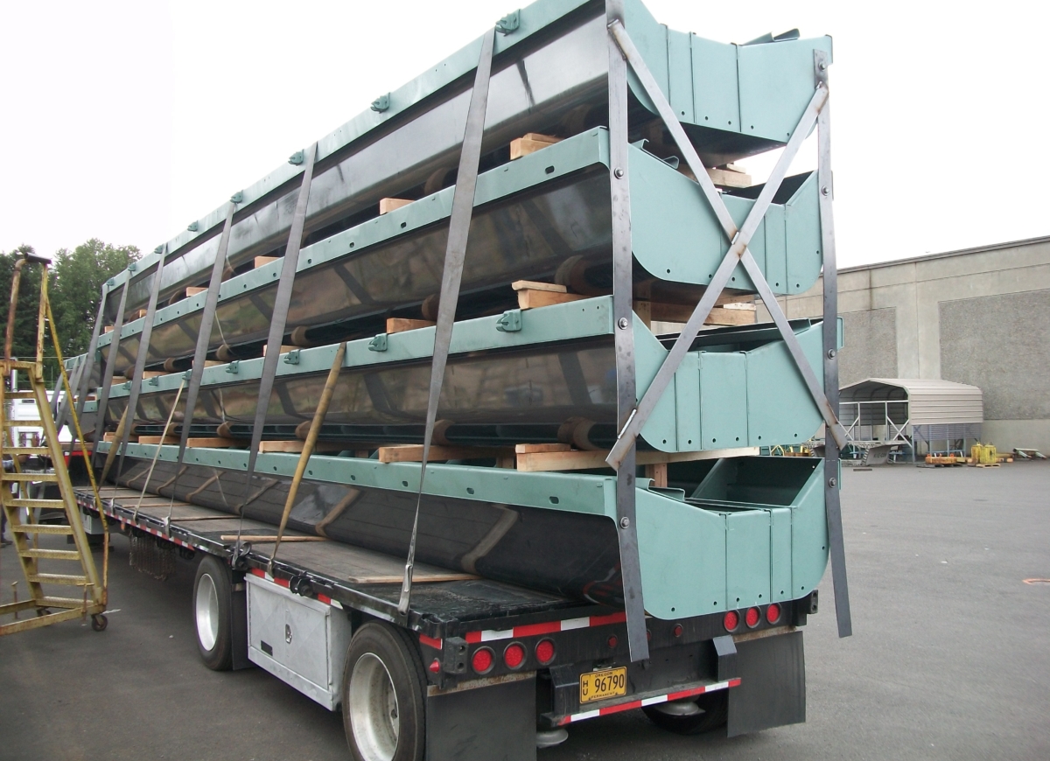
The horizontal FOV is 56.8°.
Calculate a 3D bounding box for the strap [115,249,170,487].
[{"bbox_3d":[-4.387,-0.115,11.069,0.070,2.895,0.100,12,-7,-33],"label":"strap"}]

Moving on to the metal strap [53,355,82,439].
[{"bbox_3d":[-7.444,0.320,15.746,0.070,1.494,0.100,20,-17,-30],"label":"metal strap"}]

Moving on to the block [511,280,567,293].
[{"bbox_3d":[0.076,-0.455,4.761,0.260,0.039,0.089,2,-3,-33],"label":"block"}]

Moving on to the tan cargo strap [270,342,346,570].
[{"bbox_3d":[-1.469,0.481,6.564,0.060,1.576,0.090,22,-12,-31],"label":"tan cargo strap"}]

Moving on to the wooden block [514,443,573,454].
[{"bbox_3d":[0.097,0.344,4.856,0.275,0.040,0.089,2,-3,-33],"label":"wooden block"}]

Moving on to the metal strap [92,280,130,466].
[{"bbox_3d":[-5.360,-0.035,12.563,0.070,2.774,0.100,12,-9,-32],"label":"metal strap"}]

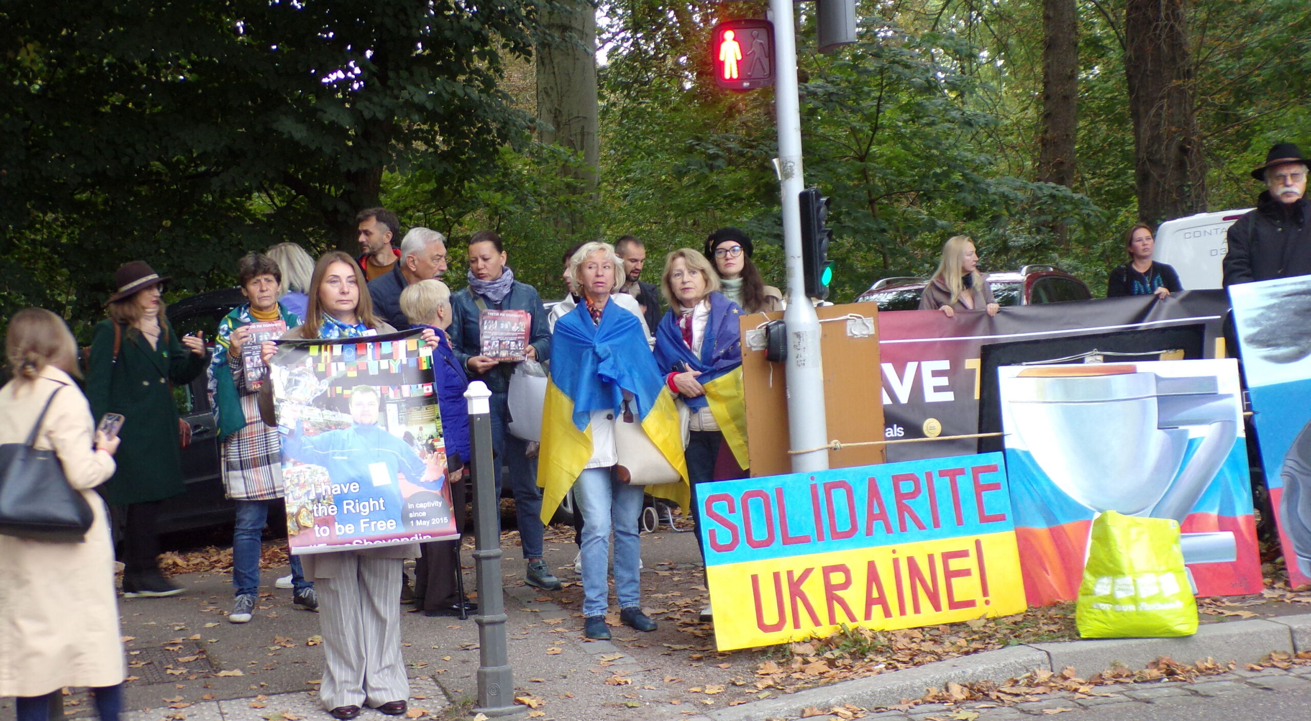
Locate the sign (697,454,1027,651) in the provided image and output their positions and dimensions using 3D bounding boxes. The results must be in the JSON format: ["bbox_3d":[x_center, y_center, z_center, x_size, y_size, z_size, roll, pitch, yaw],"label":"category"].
[{"bbox_3d":[0.866,0.773,8.721,1.420,0.667,0.020,-5,-8,-22],"label":"sign"}]

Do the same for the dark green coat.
[{"bbox_3d":[-2.525,0.257,10.550,0.430,0.930,0.470,-1,5,41],"label":"dark green coat"}]

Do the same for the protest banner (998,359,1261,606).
[{"bbox_3d":[1.890,0.480,8.422,1.040,0.950,0.030,-2,-8,-13],"label":"protest banner"}]

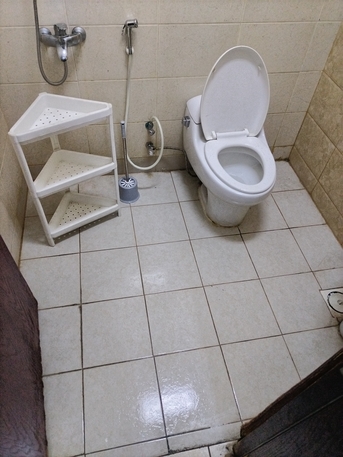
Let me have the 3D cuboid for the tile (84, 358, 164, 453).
[{"bbox_3d":[-0.196,0.689,1.369,0.297,0.010,0.302,-6,50,-9],"label":"tile"}]

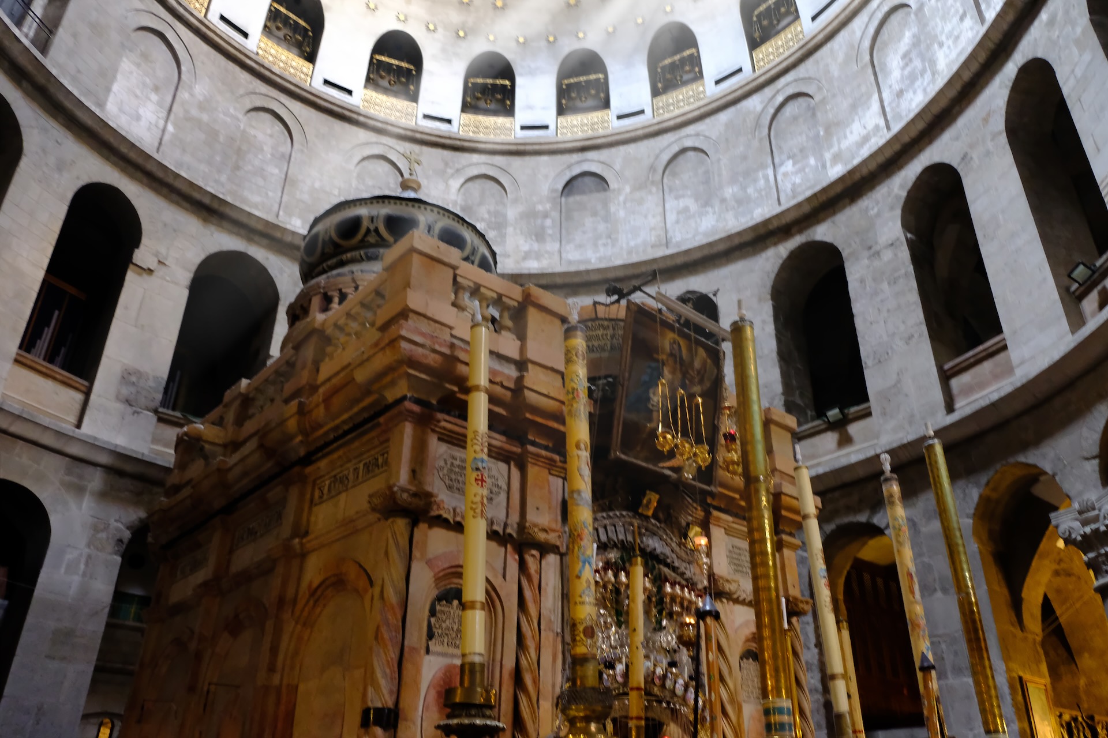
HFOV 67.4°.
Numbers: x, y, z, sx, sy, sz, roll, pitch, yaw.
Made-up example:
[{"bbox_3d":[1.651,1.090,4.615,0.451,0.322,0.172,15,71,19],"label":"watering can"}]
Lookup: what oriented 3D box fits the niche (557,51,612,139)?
[{"bbox_3d":[1.084,-9.223,28.287,1.760,3.980,0.800,-5,-28,11],"label":"niche"}]

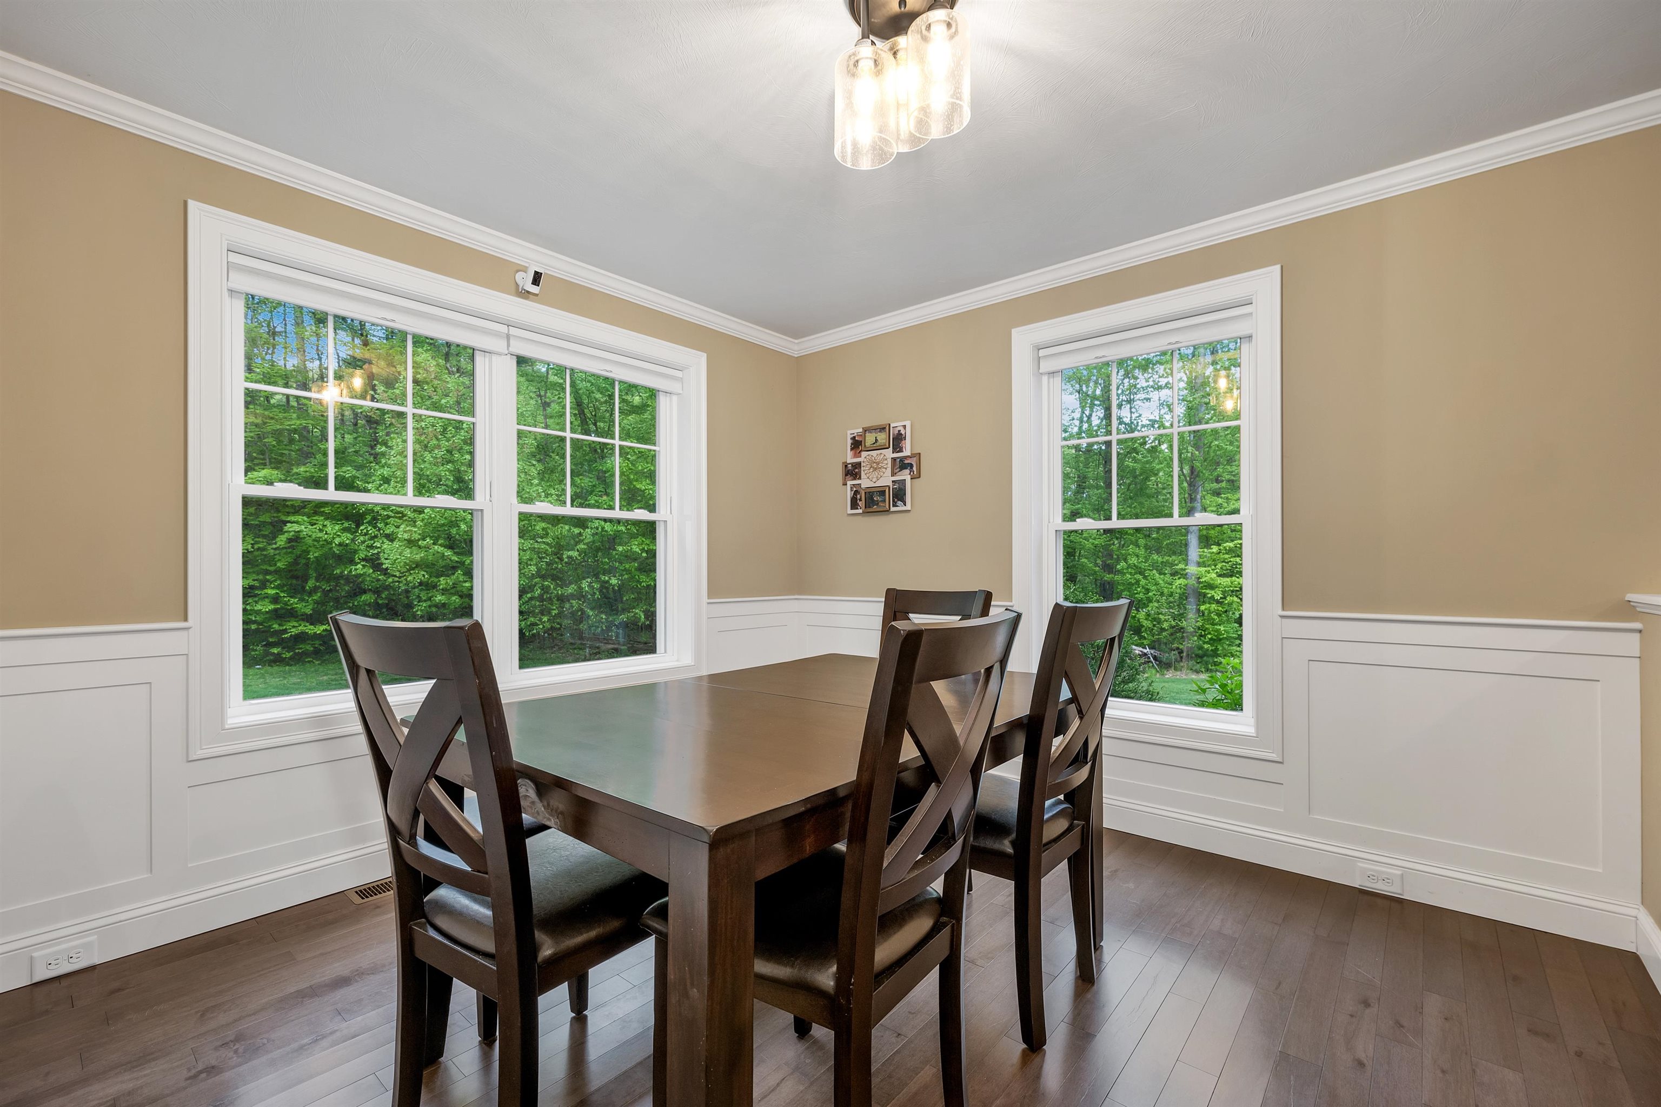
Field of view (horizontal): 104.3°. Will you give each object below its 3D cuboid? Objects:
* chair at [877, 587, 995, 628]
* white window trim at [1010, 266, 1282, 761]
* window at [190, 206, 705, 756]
[{"bbox_3d":[0.190,0.640,2.145,0.455,1.010,0.560,-1,-2,40],"label":"chair"},{"bbox_3d":[1.288,-0.138,2.727,1.022,1.834,0.120,-1,-2,38],"label":"white window trim"},{"bbox_3d":[-1.319,-0.206,2.674,0.120,1.691,1.905,-1,-2,42],"label":"window"}]

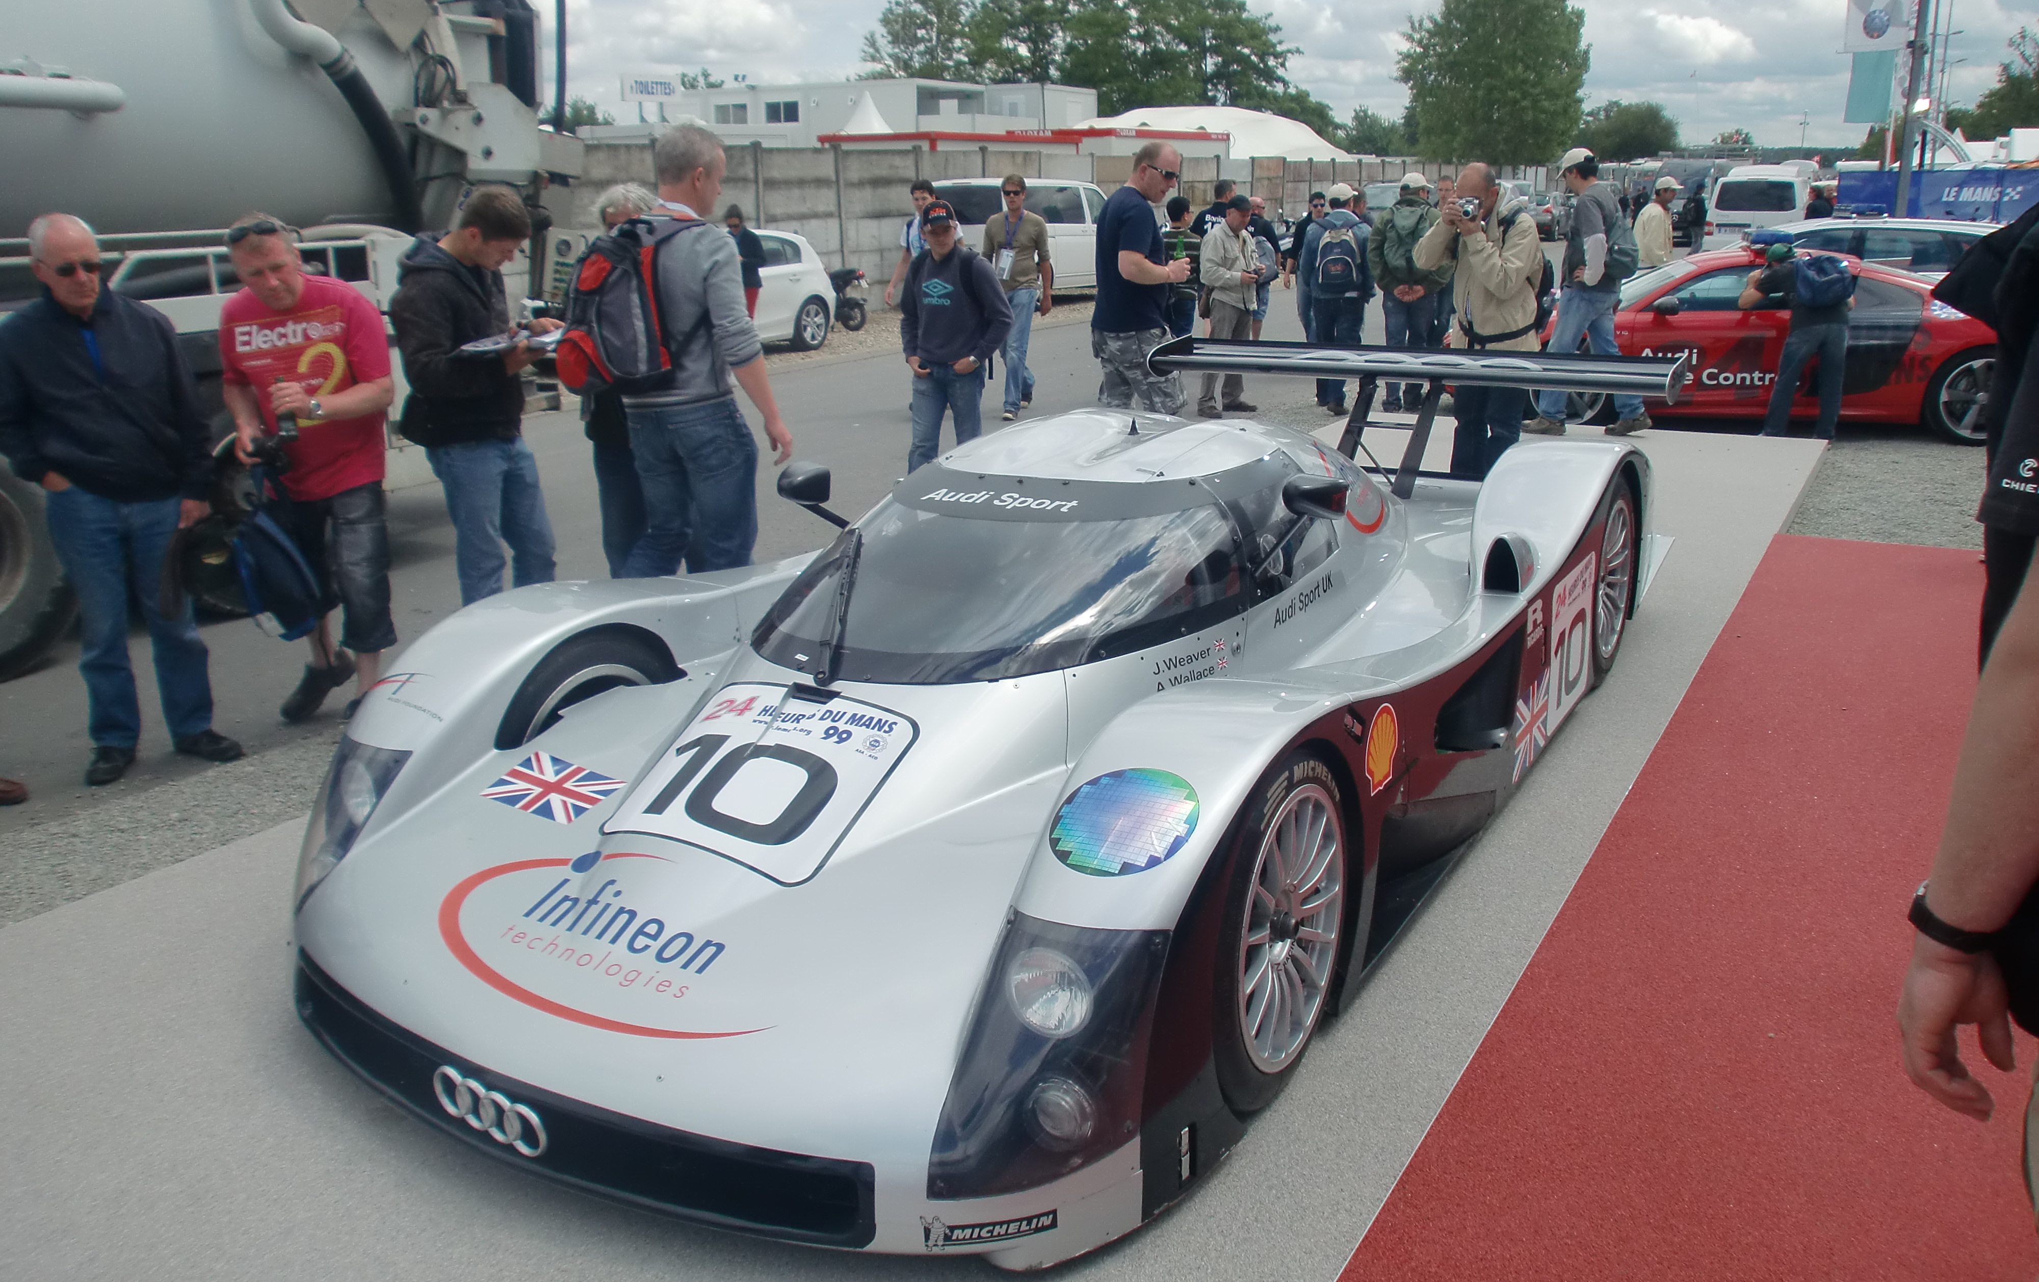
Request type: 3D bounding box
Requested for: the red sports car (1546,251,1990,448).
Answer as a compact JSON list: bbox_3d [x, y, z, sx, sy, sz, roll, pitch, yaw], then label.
[{"bbox_3d":[5.444,-2.202,11.174,4.430,1.250,1.920,5,17,23],"label":"red sports car"}]

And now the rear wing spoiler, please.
[{"bbox_3d":[1.428,-0.844,5.833,1.960,0.500,0.550,8,18,31],"label":"rear wing spoiler"}]

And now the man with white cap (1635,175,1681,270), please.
[{"bbox_3d":[6.044,-3.514,14.587,0.360,1.740,0.500,10,19,36],"label":"man with white cap"}]

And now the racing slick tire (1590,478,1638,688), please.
[{"bbox_3d":[1.751,-0.214,4.928,0.340,0.710,0.710,8,18,31],"label":"racing slick tire"}]

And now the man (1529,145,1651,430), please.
[{"bbox_3d":[3.759,-2.285,10.017,0.720,1.820,0.520,10,20,37],"label":"man"}]

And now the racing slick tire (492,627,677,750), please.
[{"bbox_3d":[-1.044,0.277,3.468,0.290,0.650,0.650,8,18,30],"label":"racing slick tire"}]

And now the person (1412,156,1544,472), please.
[{"bbox_3d":[2.274,-1.469,7.633,0.540,1.721,0.500,12,21,40],"label":"person"}]

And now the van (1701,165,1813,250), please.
[{"bbox_3d":[14.563,-8.155,29.944,1.850,2.150,4.800,7,18,28],"label":"van"}]

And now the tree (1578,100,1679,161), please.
[{"bbox_3d":[33.641,-26.780,85.909,5.800,6.725,5.800,4,17,20],"label":"tree"}]

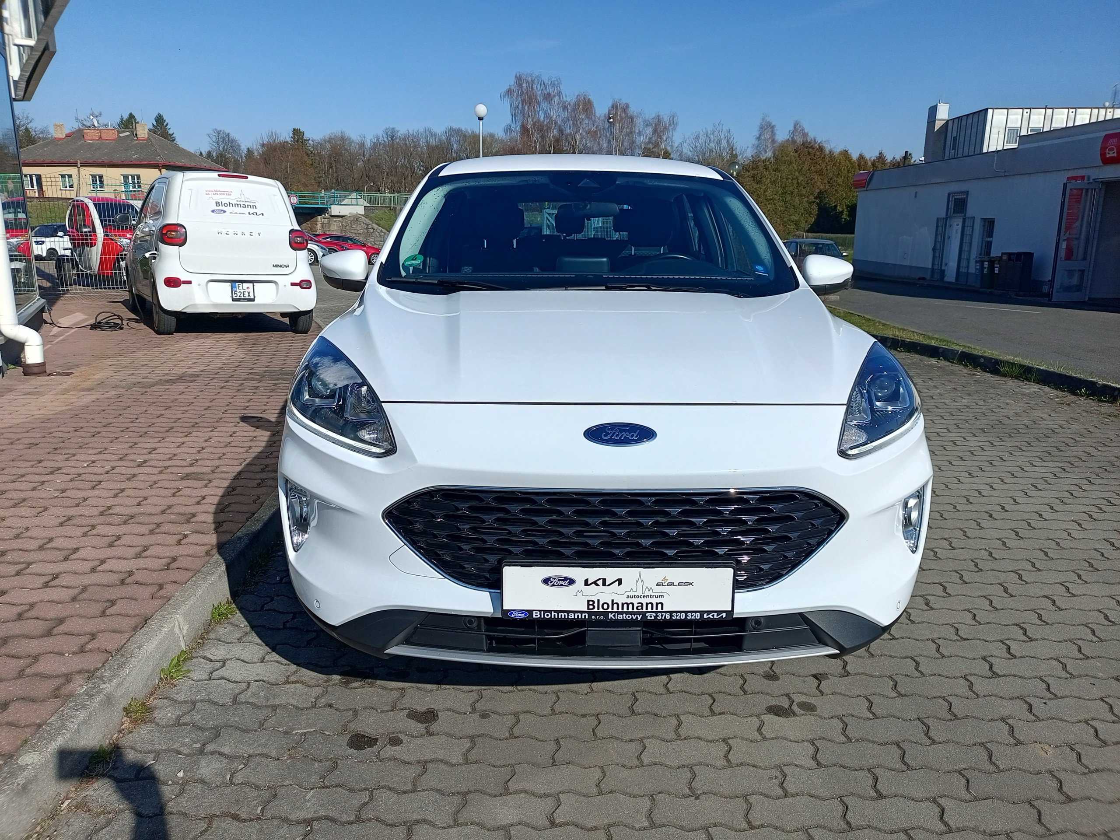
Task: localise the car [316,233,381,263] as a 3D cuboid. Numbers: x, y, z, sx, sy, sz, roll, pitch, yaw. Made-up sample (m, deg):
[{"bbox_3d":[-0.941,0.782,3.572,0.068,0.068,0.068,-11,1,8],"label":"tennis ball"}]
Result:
[{"bbox_3d":[-9.000,-7.690,36.500,4.350,1.470,1.800,6,14,21],"label":"car"}]

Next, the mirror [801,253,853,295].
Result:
[{"bbox_3d":[1.088,-0.598,3.355,0.240,0.180,0.180,0,13,-1],"label":"mirror"}]

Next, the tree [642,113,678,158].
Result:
[{"bbox_3d":[9.372,-23.859,75.660,3.700,10.500,3.700,1,13,0],"label":"tree"}]

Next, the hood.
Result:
[{"bbox_3d":[0.128,-0.281,2.463,1.640,0.220,1.240,0,13,-1],"label":"hood"}]

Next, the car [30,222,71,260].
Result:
[{"bbox_3d":[-21.600,-7.600,34.800,1.750,1.570,4.000,2,13,5],"label":"car"}]

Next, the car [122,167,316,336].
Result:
[{"bbox_3d":[-3.785,-1.882,8.907,1.470,1.570,3.000,-5,16,-31],"label":"car"}]

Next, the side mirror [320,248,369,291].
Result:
[{"bbox_3d":[-0.870,-0.612,3.310,0.230,0.180,0.150,2,13,5],"label":"side mirror"}]

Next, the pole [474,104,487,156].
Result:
[{"bbox_3d":[-2.514,-7.321,26.084,0.400,5.400,0.400,1,13,0],"label":"pole"}]

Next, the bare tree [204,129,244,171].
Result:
[{"bbox_3d":[-46.525,-35.392,112.000,5.500,10.200,5.500,0,13,0],"label":"bare tree"}]

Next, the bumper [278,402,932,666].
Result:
[{"bbox_3d":[0.130,0.290,2.112,1.860,0.630,0.540,0,13,-1],"label":"bumper"}]

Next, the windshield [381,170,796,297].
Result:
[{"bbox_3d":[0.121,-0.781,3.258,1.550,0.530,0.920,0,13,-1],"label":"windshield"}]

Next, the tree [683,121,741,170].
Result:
[{"bbox_3d":[12.818,-20.604,68.000,4.800,8.800,4.800,0,13,0],"label":"tree"}]

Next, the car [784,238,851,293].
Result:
[{"bbox_3d":[7.726,-4.784,24.500,1.720,1.420,4.100,1,14,2],"label":"car"}]

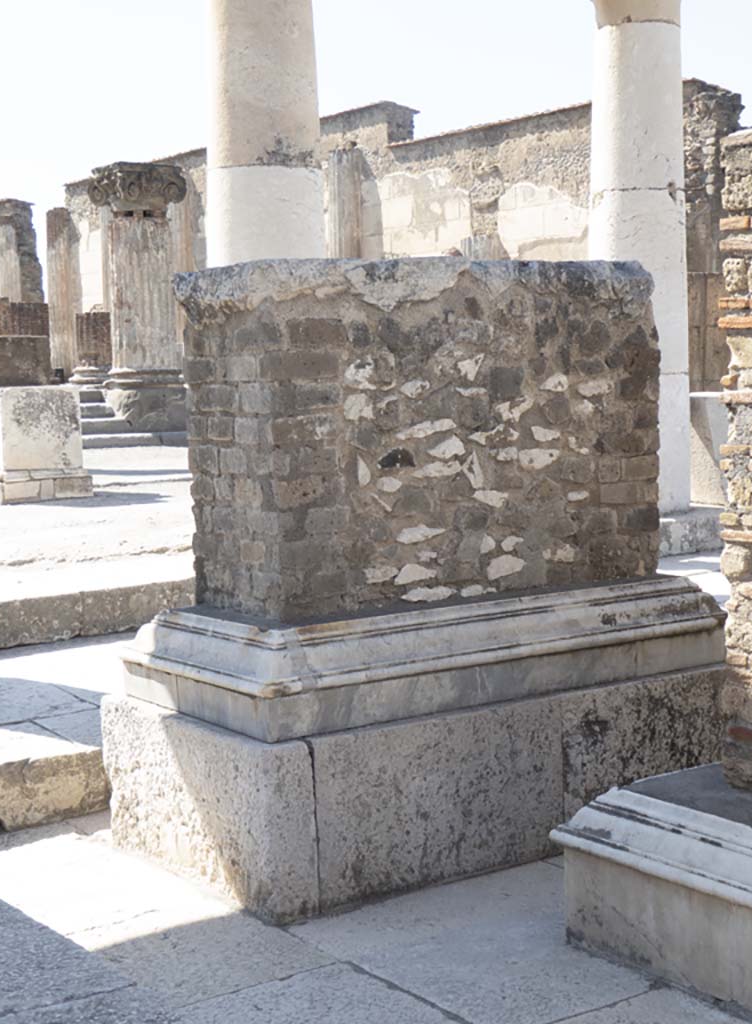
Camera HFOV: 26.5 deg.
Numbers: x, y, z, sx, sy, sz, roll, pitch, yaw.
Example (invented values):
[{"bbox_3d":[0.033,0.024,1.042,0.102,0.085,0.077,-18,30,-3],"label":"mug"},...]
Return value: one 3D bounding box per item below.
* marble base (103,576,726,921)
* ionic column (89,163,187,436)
[{"bbox_3d":[0.226,0.685,5.580,2.100,0.808,1.050,-5,6,-36],"label":"marble base"},{"bbox_3d":[-3.273,-2.953,22.200,1.100,3.789,1.100,-3,6,-26],"label":"ionic column"}]

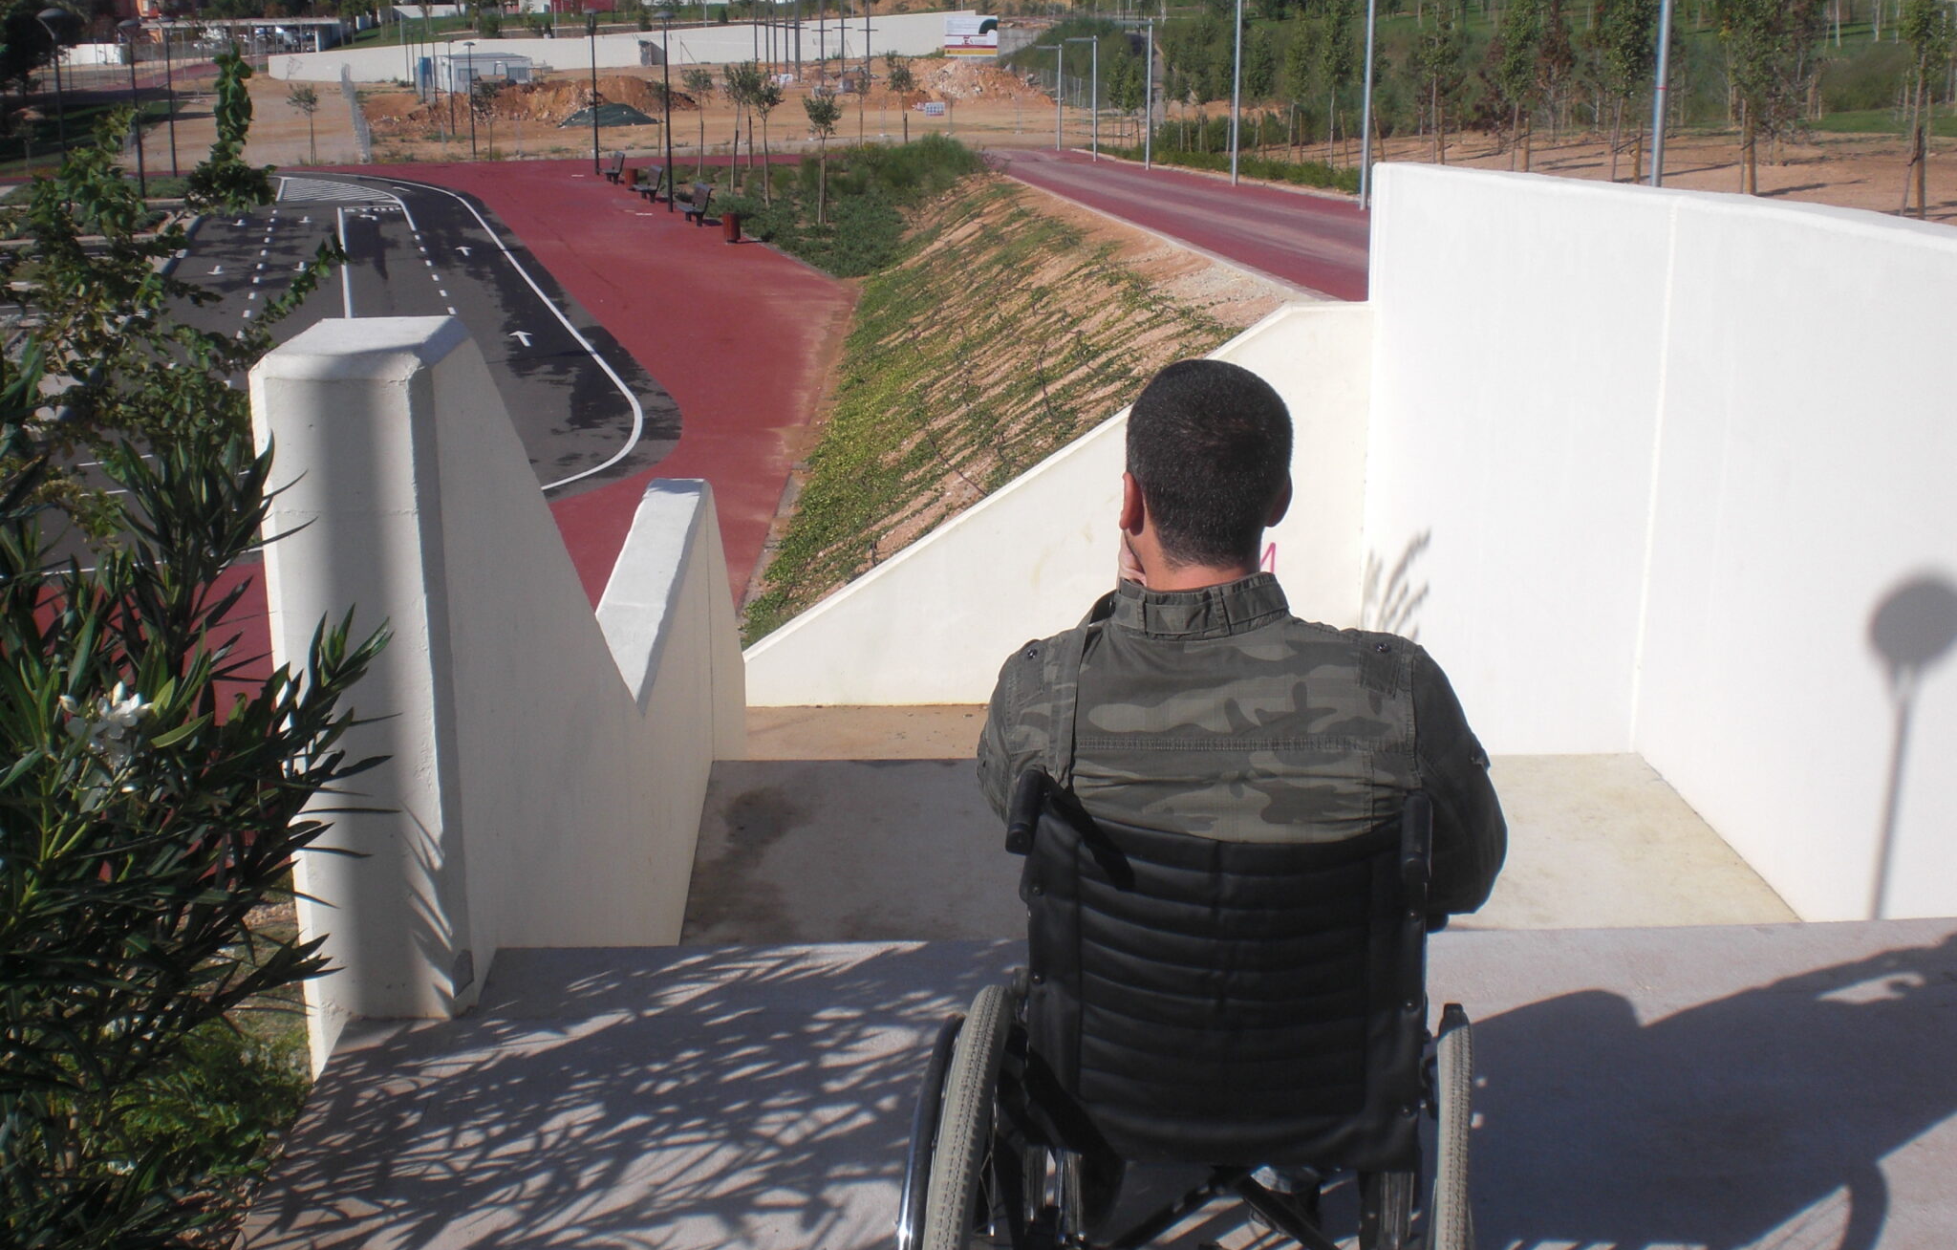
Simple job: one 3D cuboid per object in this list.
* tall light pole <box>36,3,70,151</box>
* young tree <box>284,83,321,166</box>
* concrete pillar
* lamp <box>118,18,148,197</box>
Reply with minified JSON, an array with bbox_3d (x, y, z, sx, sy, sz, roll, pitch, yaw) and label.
[{"bbox_3d":[-17.026,-9.174,39.972,0.640,4.400,0.640,0,15,0],"label":"tall light pole"},{"bbox_3d":[-20.531,-15.223,65.268,1.000,2.500,1.000,0,15,0],"label":"young tree"},{"bbox_3d":[-1.034,0.085,3.777,0.310,1.150,0.420,-2,15,-4],"label":"concrete pillar"},{"bbox_3d":[-20.957,-12.788,53.491,0.660,4.400,0.660,0,15,0],"label":"lamp"}]

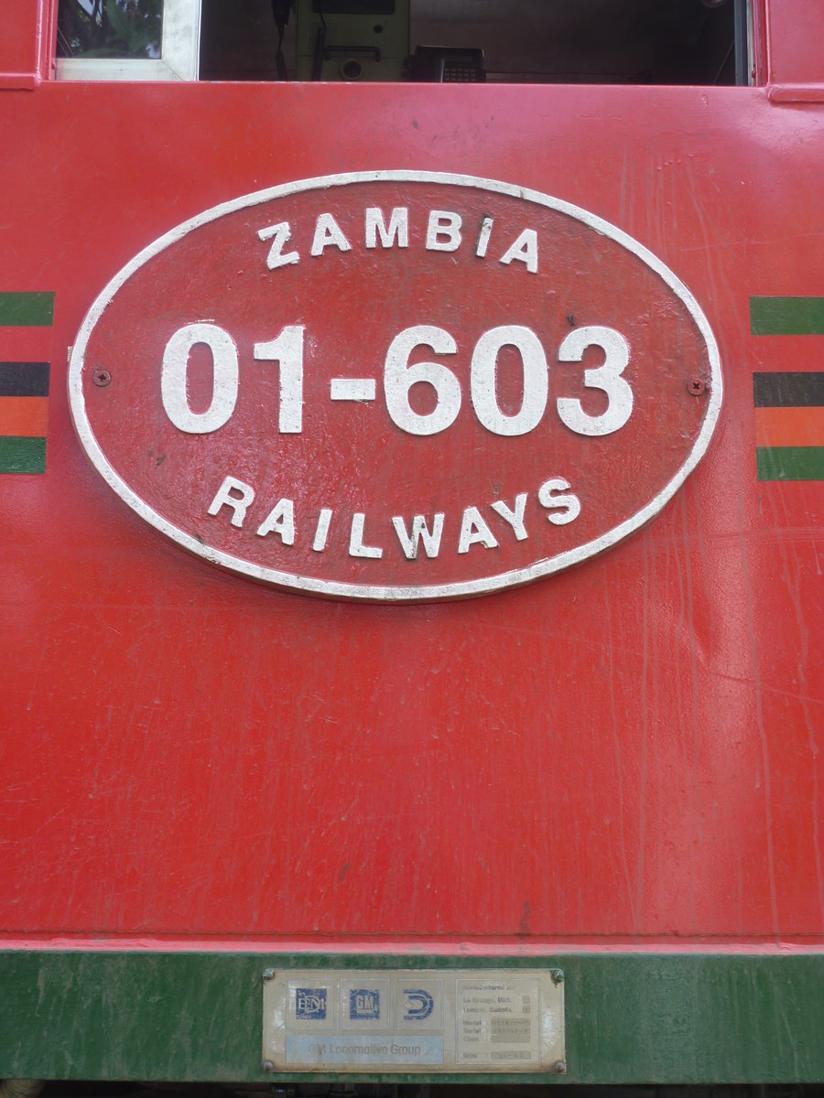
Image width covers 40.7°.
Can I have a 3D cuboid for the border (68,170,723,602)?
[{"bbox_3d":[-0.018,-0.191,1.236,0.730,0.500,0.020,0,-9,0],"label":"border"}]

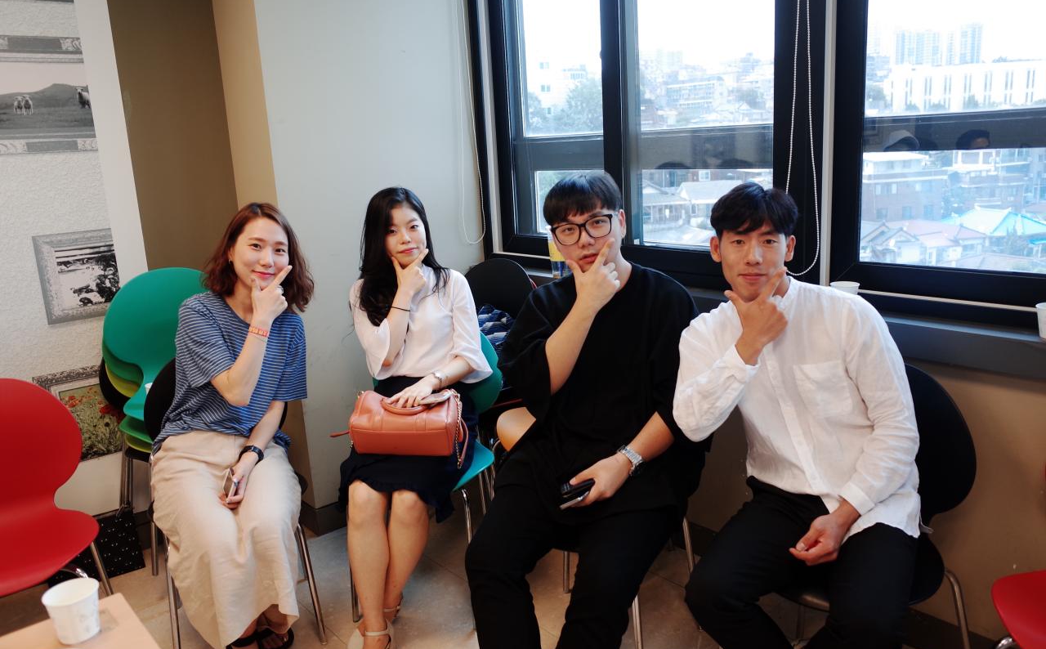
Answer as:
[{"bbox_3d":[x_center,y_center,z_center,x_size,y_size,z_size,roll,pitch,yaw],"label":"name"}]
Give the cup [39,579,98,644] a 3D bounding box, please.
[{"bbox_3d":[-0.645,0.416,1.172,0.072,0.069,0.072,-3,13,1],"label":"cup"}]

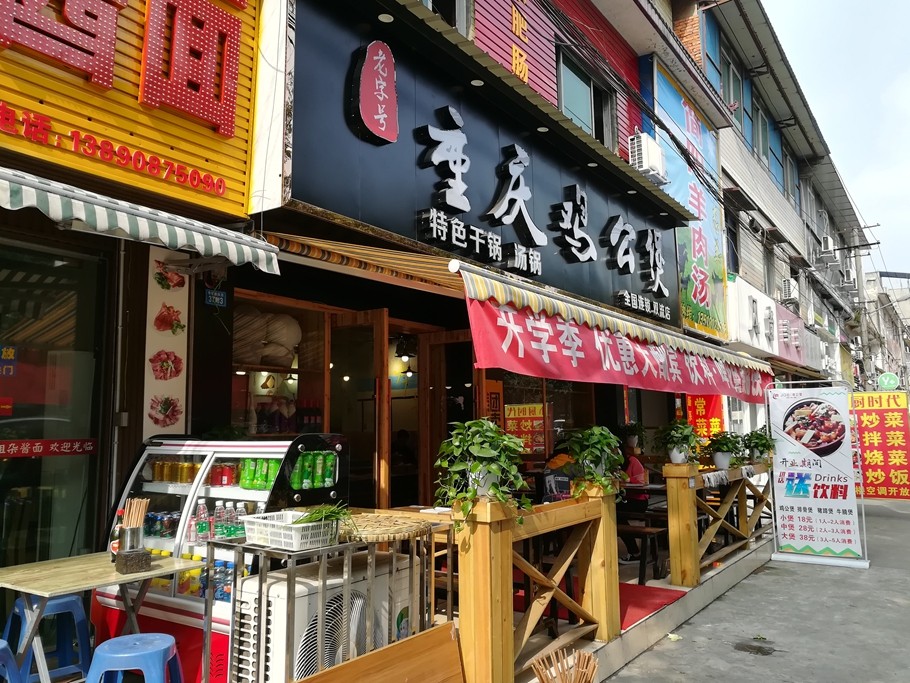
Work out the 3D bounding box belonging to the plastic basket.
[{"bbox_3d":[-0.716,0.829,2.993,0.415,0.103,0.250,-7,-9,41],"label":"plastic basket"}]

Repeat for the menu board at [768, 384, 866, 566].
[{"bbox_3d":[3.978,1.450,7.608,0.935,1.970,0.200,-5,-8,30],"label":"menu board"}]

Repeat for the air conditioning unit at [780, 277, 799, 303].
[{"bbox_3d":[9.405,-1.401,19.208,0.300,0.560,0.800,-6,-9,36],"label":"air conditioning unit"}]

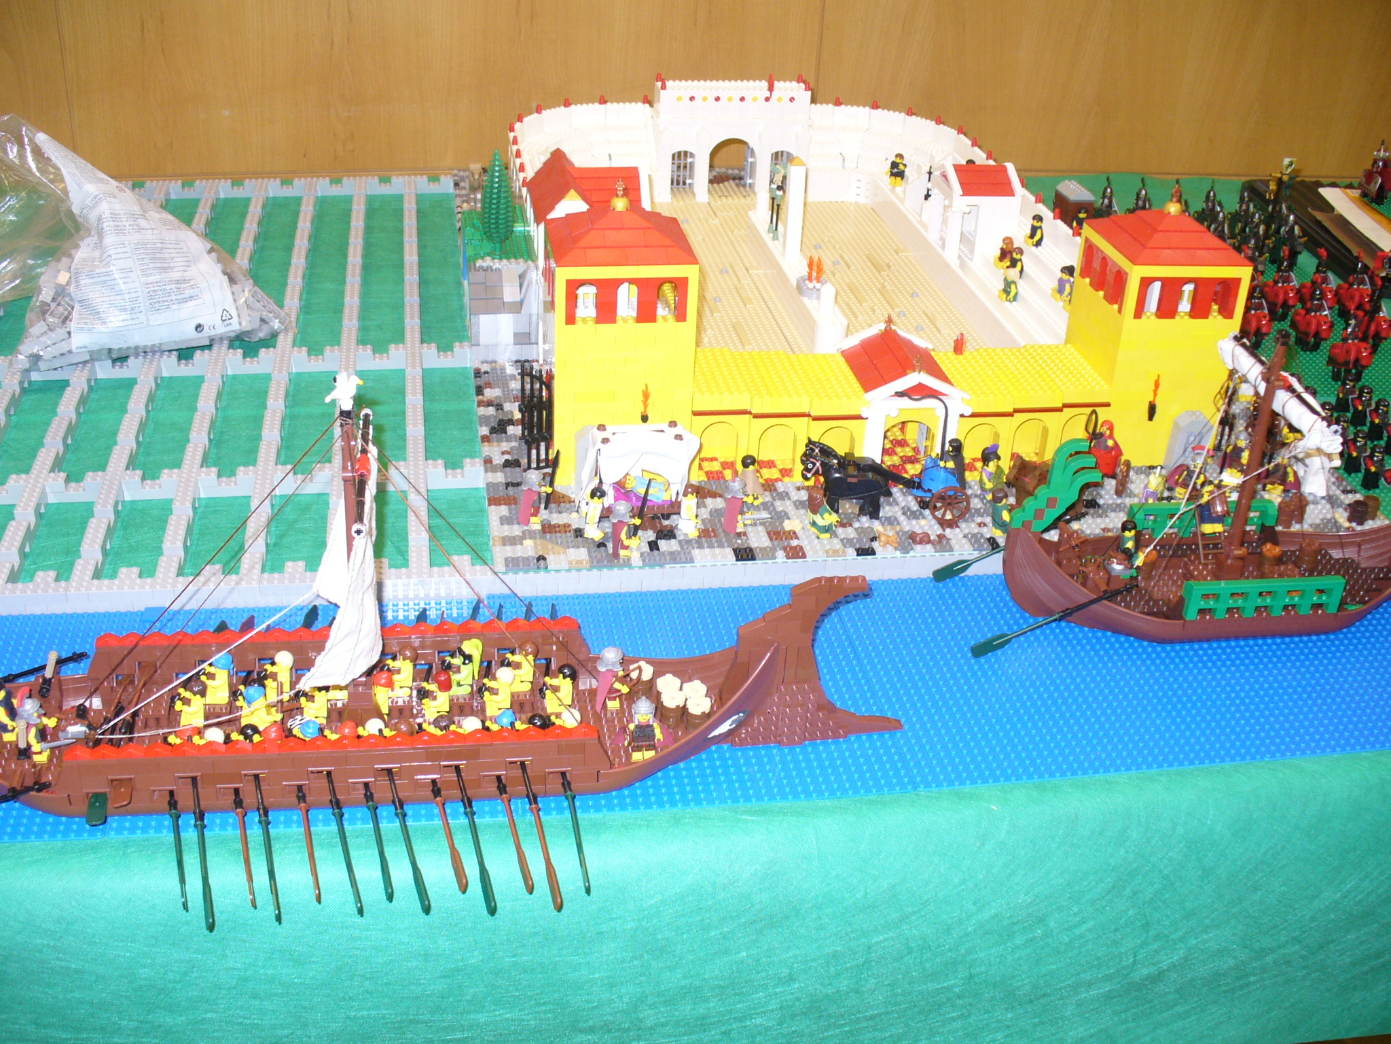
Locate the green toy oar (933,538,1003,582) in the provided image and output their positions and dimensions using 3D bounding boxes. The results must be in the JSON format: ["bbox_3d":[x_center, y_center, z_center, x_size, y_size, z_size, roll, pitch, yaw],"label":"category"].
[{"bbox_3d":[0.224,0.030,1.194,0.075,0.006,0.013,-24,76,0],"label":"green toy oar"}]

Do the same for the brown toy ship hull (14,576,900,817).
[{"bbox_3d":[-0.184,0.098,0.960,0.670,0.110,0.130,-2,30,-10],"label":"brown toy ship hull"}]

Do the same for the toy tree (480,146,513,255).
[{"bbox_3d":[-0.228,-0.368,1.708,0.032,0.125,0.032,-2,30,-10],"label":"toy tree"}]

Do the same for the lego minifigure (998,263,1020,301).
[{"bbox_3d":[0.328,-0.249,1.558,0.022,0.033,0.024,-2,30,-10],"label":"lego minifigure"}]

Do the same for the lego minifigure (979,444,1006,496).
[{"bbox_3d":[0.251,-0.043,1.264,0.018,0.047,0.025,27,37,35],"label":"lego minifigure"}]

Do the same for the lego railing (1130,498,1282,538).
[{"bbox_3d":[0.428,-0.004,1.259,0.128,0.029,0.016,-2,30,-10],"label":"lego railing"}]

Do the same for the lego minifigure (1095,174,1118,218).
[{"bbox_3d":[0.577,-0.454,2.076,0.026,0.048,0.021,1,30,-5],"label":"lego minifigure"}]

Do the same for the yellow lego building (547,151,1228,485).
[{"bbox_3d":[0.171,-0.171,1.271,0.587,0.248,0.134,-2,30,-10],"label":"yellow lego building"}]

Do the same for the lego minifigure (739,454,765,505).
[{"bbox_3d":[0.047,-0.035,1.224,0.025,0.043,0.018,26,37,34],"label":"lego minifigure"}]

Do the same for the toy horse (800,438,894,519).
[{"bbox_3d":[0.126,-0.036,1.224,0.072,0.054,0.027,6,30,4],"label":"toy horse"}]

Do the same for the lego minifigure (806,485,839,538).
[{"bbox_3d":[0.102,-0.011,1.188,0.018,0.043,0.025,-19,37,-34],"label":"lego minifigure"}]

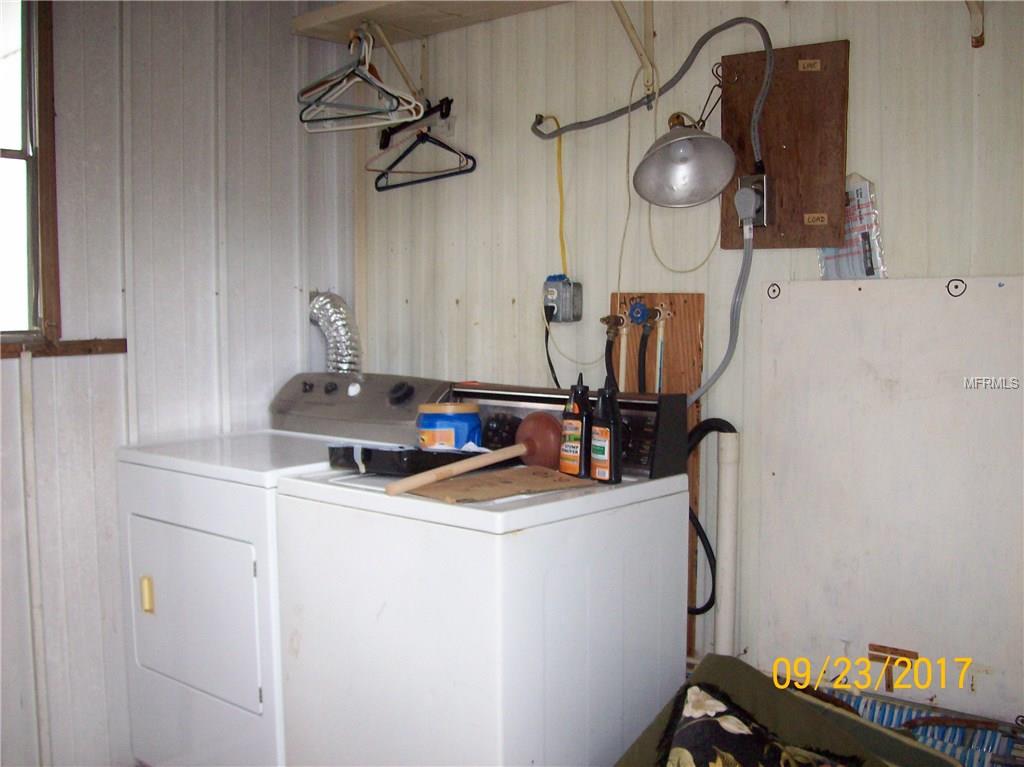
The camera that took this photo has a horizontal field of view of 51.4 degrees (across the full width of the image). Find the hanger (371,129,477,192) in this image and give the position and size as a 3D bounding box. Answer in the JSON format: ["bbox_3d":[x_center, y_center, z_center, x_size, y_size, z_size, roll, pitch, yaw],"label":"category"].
[{"bbox_3d":[-0.269,-0.675,3.189,0.430,0.175,0.040,3,5,41],"label":"hanger"}]

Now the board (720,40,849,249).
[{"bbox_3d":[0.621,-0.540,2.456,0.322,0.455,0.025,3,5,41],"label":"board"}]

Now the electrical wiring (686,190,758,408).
[{"bbox_3d":[0.477,-0.193,2.497,0.215,0.502,0.110,3,5,41],"label":"electrical wiring"}]

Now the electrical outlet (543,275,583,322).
[{"bbox_3d":[0.139,-0.229,2.870,0.055,0.122,0.095,3,5,41],"label":"electrical outlet"}]

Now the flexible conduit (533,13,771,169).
[{"bbox_3d":[0.328,-0.688,2.678,0.740,0.355,0.085,3,5,41],"label":"flexible conduit"}]

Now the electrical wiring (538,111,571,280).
[{"bbox_3d":[0.113,-0.513,2.884,0.140,0.443,0.070,3,5,41],"label":"electrical wiring"}]

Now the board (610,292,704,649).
[{"bbox_3d":[0.368,0.222,2.738,0.272,0.910,0.022,3,5,41],"label":"board"}]

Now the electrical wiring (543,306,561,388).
[{"bbox_3d":[0.100,-0.095,2.841,0.045,0.220,0.065,3,5,41],"label":"electrical wiring"}]

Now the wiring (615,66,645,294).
[{"bbox_3d":[0.304,-0.515,2.708,0.080,0.565,0.040,3,5,41],"label":"wiring"}]

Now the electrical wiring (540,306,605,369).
[{"bbox_3d":[0.161,-0.123,2.802,0.165,0.160,0.080,3,5,41],"label":"electrical wiring"}]

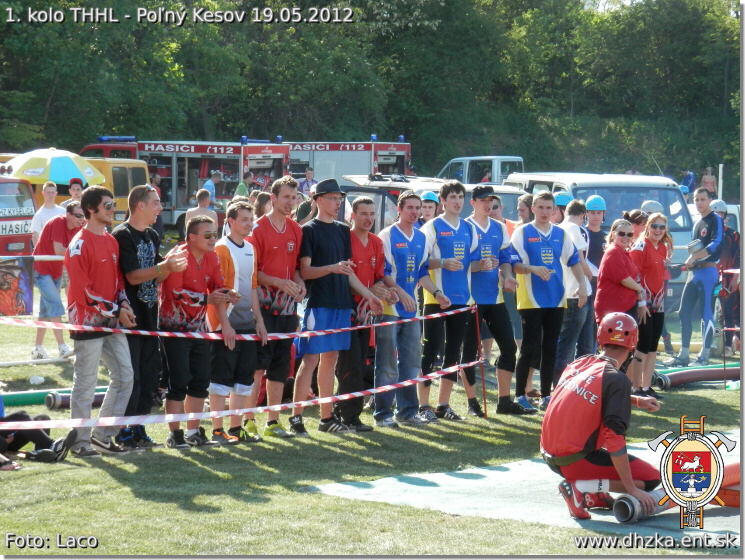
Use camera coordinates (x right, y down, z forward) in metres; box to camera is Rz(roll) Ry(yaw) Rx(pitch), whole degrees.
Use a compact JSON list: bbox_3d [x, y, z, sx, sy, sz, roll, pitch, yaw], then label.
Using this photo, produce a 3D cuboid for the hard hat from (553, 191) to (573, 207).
[{"bbox_3d":[1.905,-0.817,19.000,0.260,0.155,0.210,-1,2,-28],"label":"hard hat"}]

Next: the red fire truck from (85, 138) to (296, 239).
[{"bbox_3d":[-5.598,-2.482,51.867,6.800,2.850,2.150,3,5,34],"label":"red fire truck"}]

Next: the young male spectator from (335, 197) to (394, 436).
[{"bbox_3d":[-0.049,0.246,14.355,0.480,1.741,0.430,-2,5,-40],"label":"young male spectator"}]

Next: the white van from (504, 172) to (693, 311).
[{"bbox_3d":[3.540,-0.580,30.400,1.950,2.170,5.000,0,2,-7],"label":"white van"}]

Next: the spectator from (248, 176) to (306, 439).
[{"bbox_3d":[-0.688,0.189,13.930,0.500,1.893,0.420,-2,5,-36],"label":"spectator"}]

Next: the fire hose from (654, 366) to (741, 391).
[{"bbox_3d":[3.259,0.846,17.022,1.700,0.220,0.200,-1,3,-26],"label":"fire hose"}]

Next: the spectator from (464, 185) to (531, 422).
[{"bbox_3d":[0.986,0.155,15.195,0.560,1.800,0.470,-1,3,-19],"label":"spectator"}]

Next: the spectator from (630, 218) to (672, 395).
[{"bbox_3d":[2.435,0.213,16.469,0.450,1.592,0.350,-1,4,-28],"label":"spectator"}]

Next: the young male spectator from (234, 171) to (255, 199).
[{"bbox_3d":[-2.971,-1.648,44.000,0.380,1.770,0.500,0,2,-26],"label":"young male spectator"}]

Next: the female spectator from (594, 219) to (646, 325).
[{"bbox_3d":[2.109,0.248,16.252,0.430,1.542,0.480,3,4,25],"label":"female spectator"}]

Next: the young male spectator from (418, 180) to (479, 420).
[{"bbox_3d":[0.597,0.155,14.900,0.540,1.830,0.420,-1,3,-27],"label":"young male spectator"}]

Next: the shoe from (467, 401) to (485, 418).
[{"bbox_3d":[0.825,1.028,15.100,0.110,0.120,0.290,0,2,-19],"label":"shoe"}]

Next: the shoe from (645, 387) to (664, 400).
[{"bbox_3d":[2.455,0.988,16.500,0.100,0.110,0.270,-2,4,-34],"label":"shoe"}]

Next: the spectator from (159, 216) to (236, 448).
[{"bbox_3d":[-1.200,0.357,13.000,0.500,1.580,0.460,-1,3,-43],"label":"spectator"}]

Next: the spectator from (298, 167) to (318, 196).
[{"bbox_3d":[-1.216,-1.248,36.046,0.520,1.780,0.360,0,3,-3],"label":"spectator"}]

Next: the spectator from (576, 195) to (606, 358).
[{"bbox_3d":[2.105,0.043,18.345,0.500,1.740,0.360,0,3,-3],"label":"spectator"}]

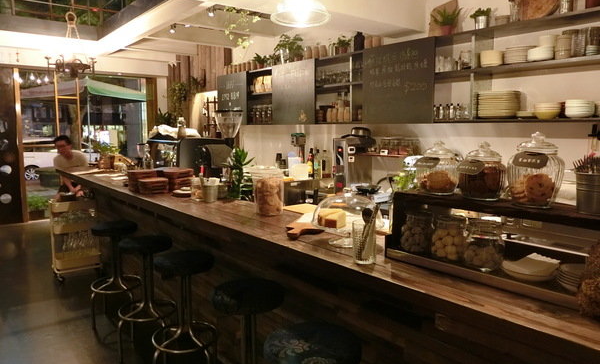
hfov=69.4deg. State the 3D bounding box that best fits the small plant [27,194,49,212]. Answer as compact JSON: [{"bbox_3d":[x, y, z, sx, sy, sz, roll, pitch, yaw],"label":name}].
[{"bbox_3d":[-4.574,0.375,7.550,0.320,0.340,0.340,-6,9,-39],"label":"small plant"}]

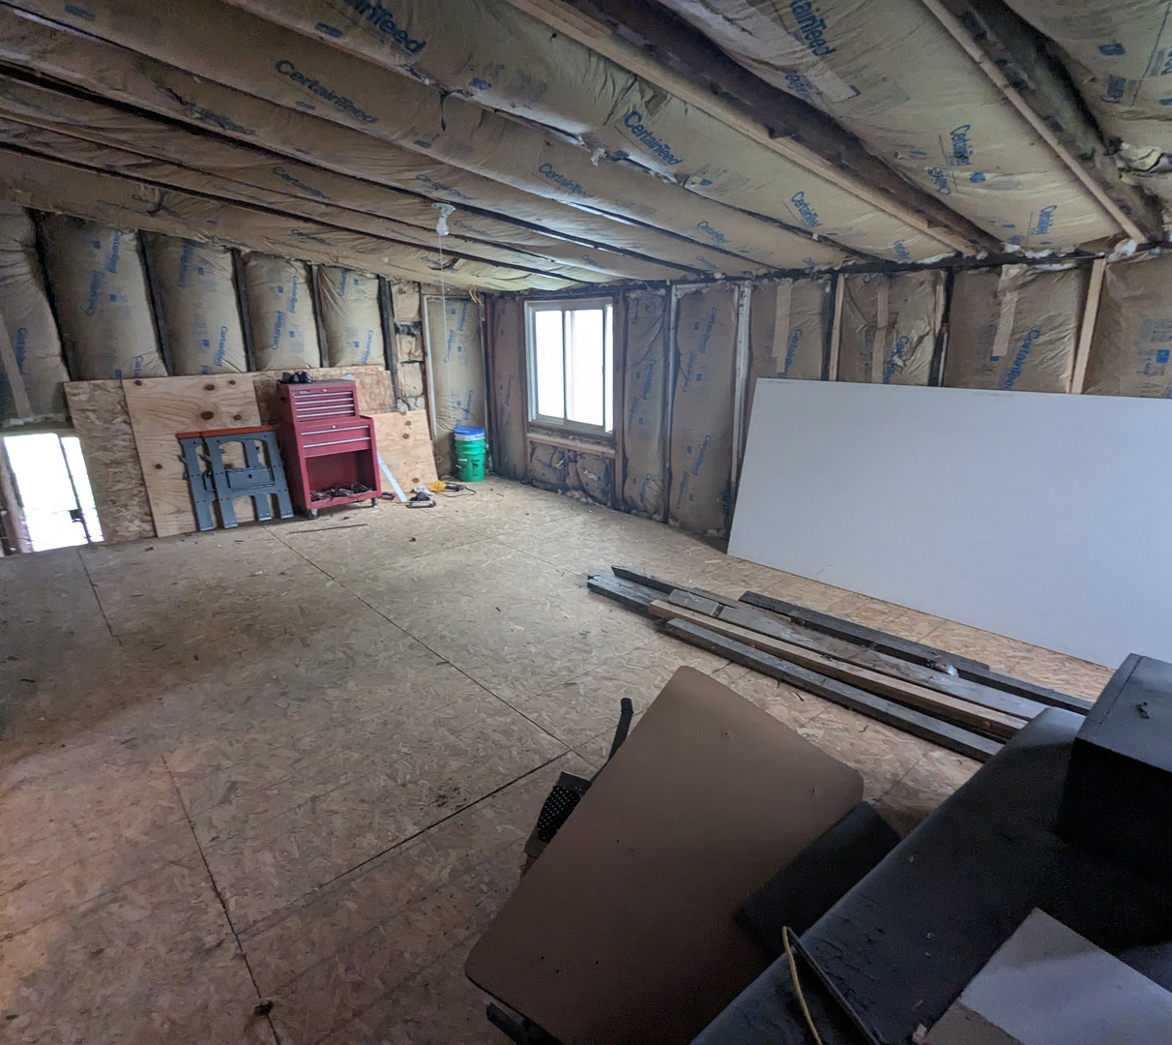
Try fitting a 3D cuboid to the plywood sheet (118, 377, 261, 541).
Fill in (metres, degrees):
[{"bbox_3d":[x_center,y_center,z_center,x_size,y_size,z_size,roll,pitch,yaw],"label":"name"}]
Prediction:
[{"bbox_3d":[-3.140,-0.575,5.322,0.920,1.220,0.020,-15,16,-39],"label":"plywood sheet"}]

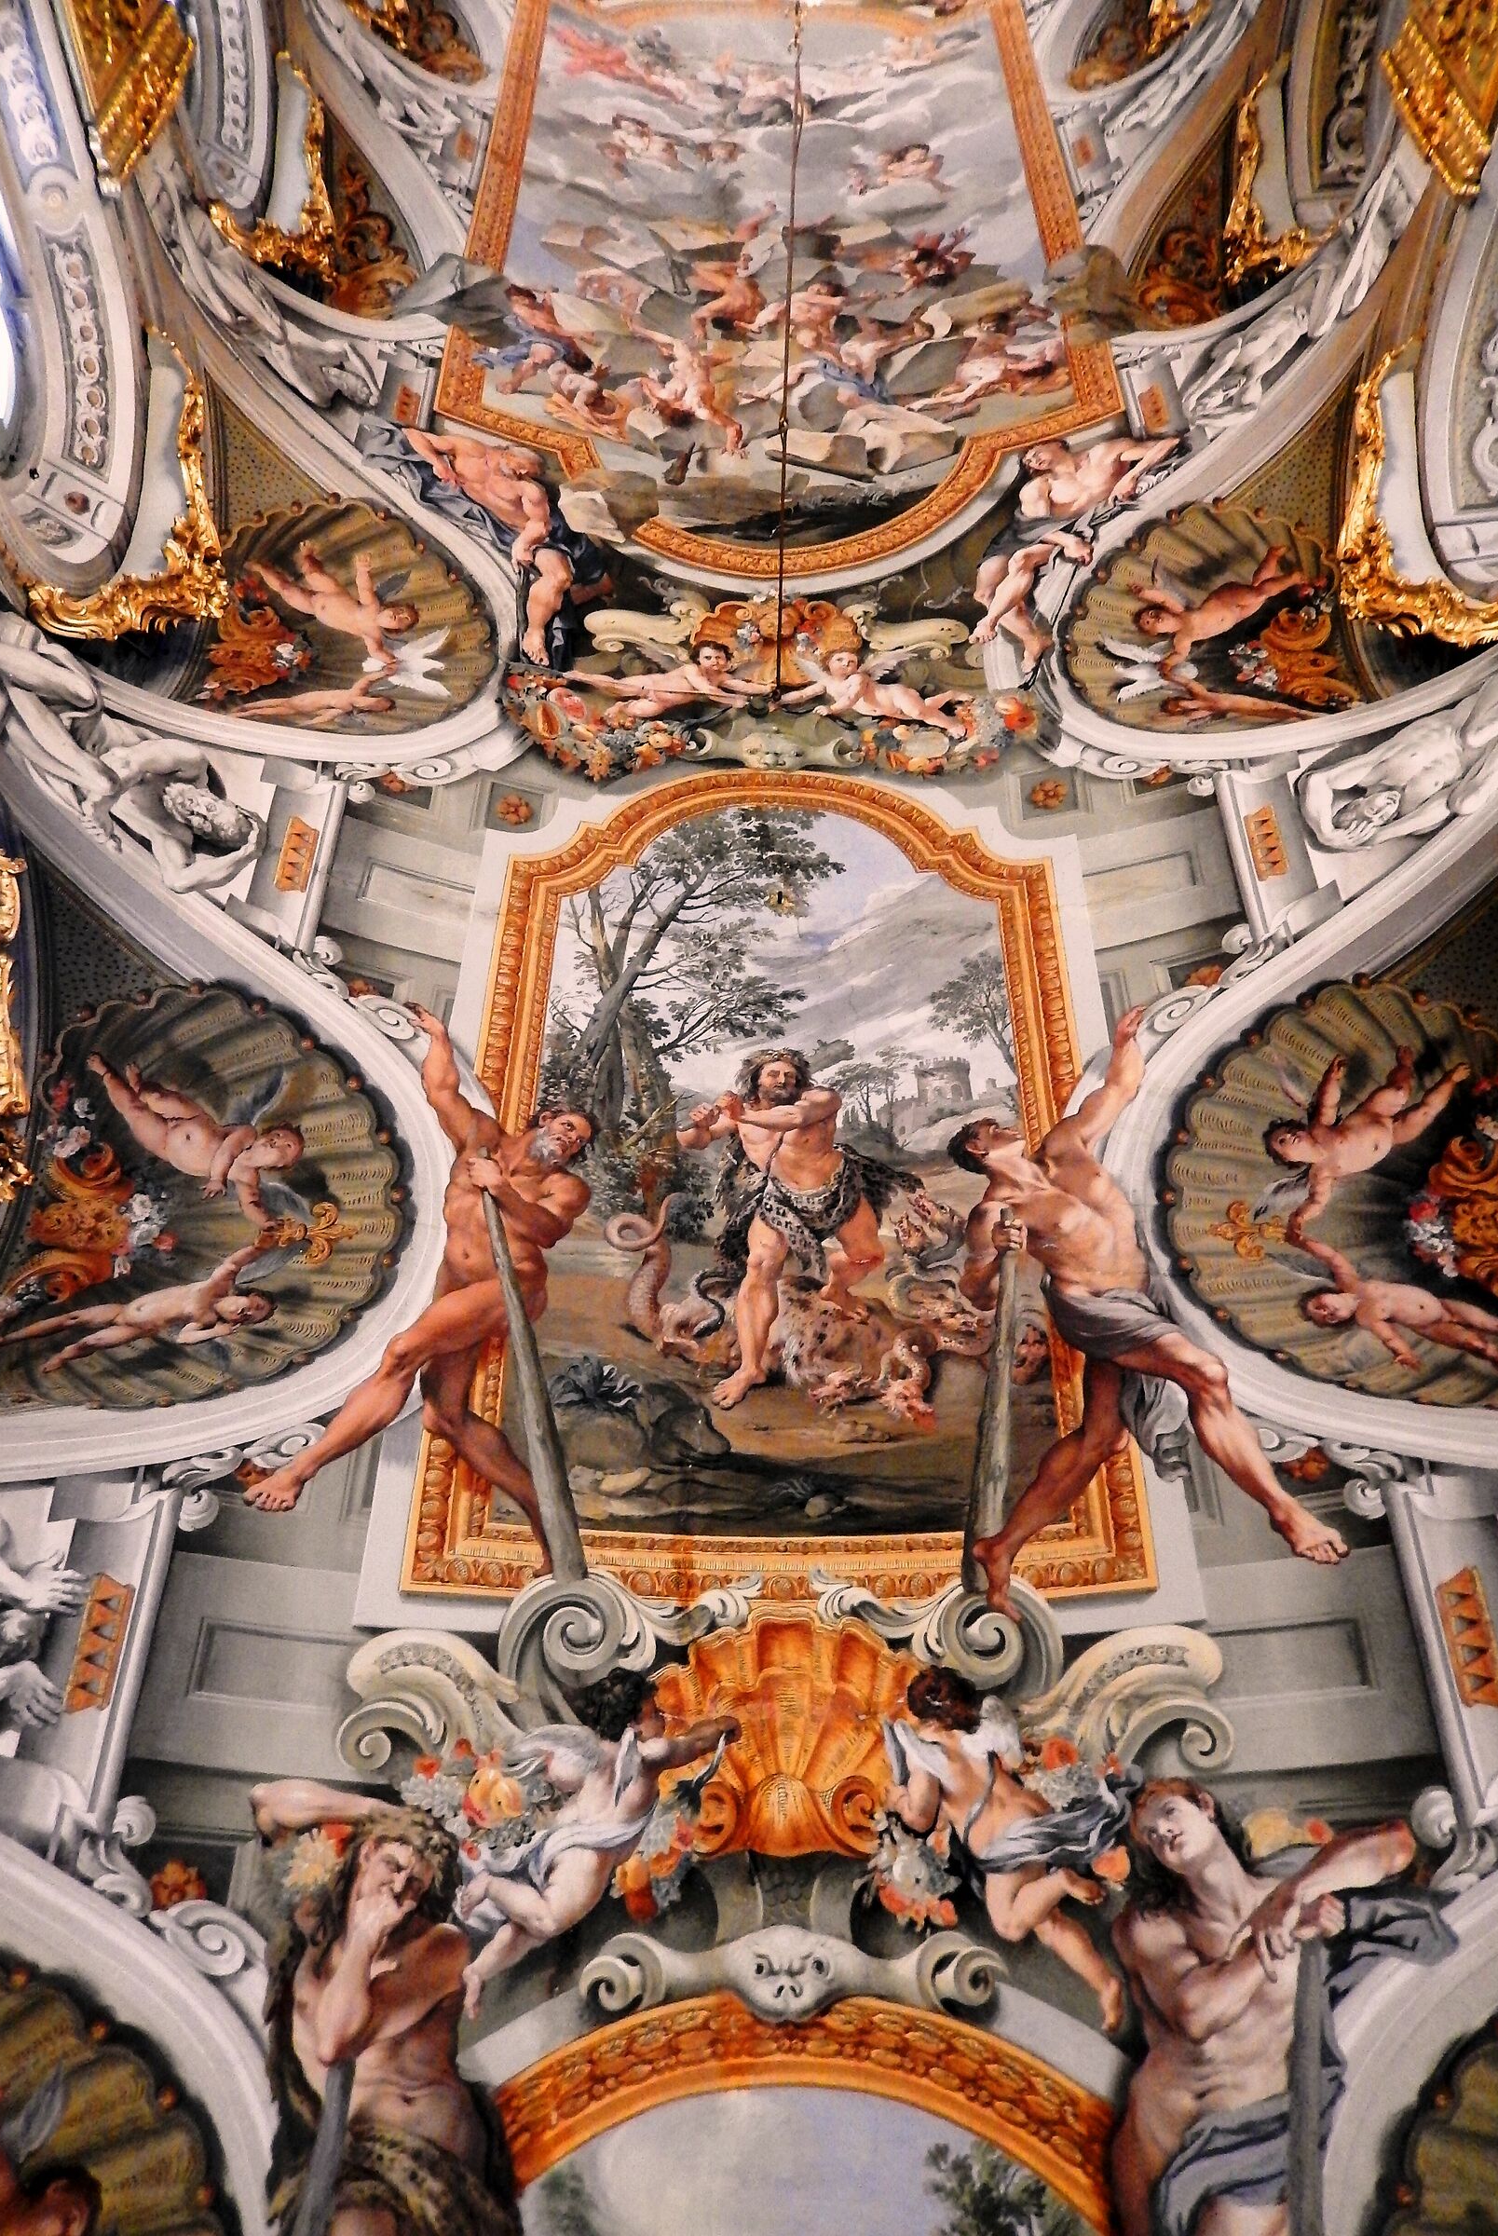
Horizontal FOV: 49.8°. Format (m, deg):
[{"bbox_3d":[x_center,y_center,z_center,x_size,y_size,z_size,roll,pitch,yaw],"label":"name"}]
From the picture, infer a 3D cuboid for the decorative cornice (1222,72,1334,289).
[{"bbox_3d":[2.826,-5.203,8.962,0.380,0.850,2.000,0,-128,0],"label":"decorative cornice"}]

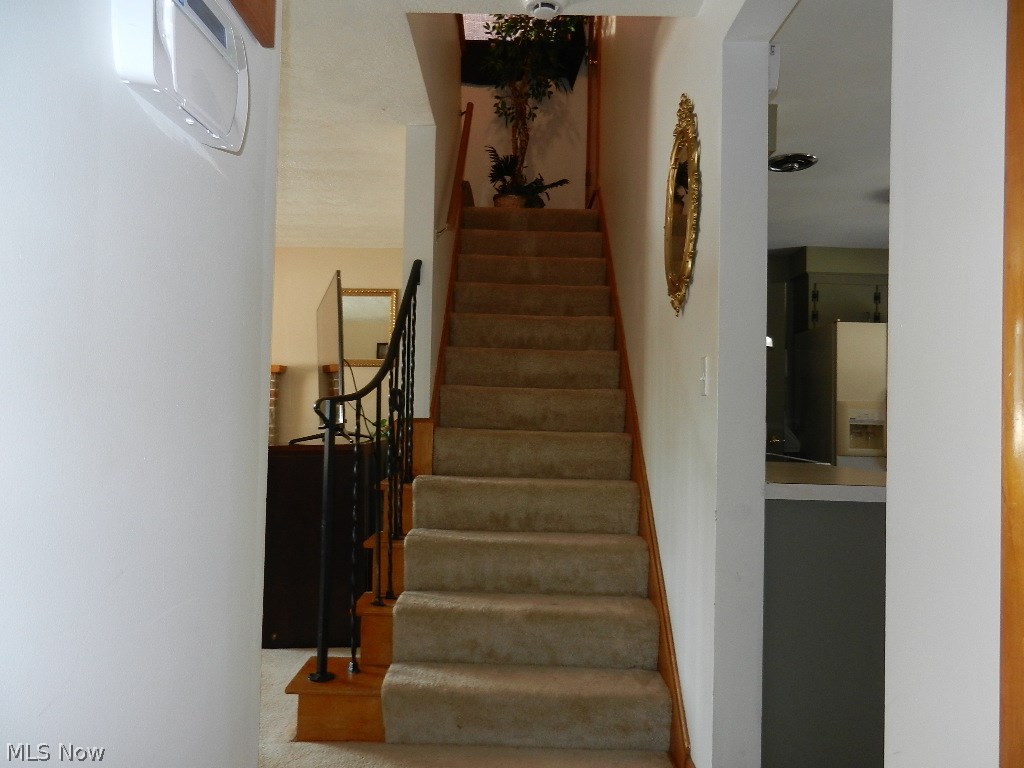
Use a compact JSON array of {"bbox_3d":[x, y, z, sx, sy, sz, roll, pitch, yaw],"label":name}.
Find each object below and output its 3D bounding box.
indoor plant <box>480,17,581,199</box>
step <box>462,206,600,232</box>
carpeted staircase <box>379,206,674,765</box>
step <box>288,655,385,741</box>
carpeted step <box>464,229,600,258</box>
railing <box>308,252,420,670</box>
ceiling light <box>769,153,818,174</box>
[{"bbox_3d":[0.154,-2.075,5.630,0.758,1.869,0.656,1,-1,0],"label":"indoor plant"},{"bbox_3d":[0.125,-1.054,5.015,0.888,0.202,0.253,1,-1,0],"label":"step"},{"bbox_3d":[0.075,0.016,3.705,0.961,2.402,2.590,1,-1,0],"label":"carpeted staircase"},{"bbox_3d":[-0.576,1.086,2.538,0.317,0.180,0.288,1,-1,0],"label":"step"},{"bbox_3d":[0.120,-0.857,4.788,0.888,0.202,0.253,1,-1,0],"label":"carpeted step"},{"bbox_3d":[-0.547,0.211,2.894,0.268,1.586,0.828,1,-1,0],"label":"railing"},{"bbox_3d":[1.414,-1.093,3.718,0.259,0.056,0.259,1,-1,0],"label":"ceiling light"}]

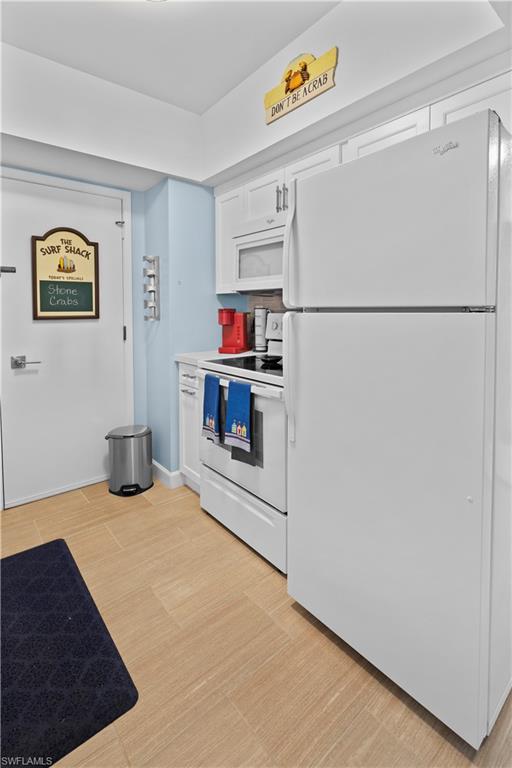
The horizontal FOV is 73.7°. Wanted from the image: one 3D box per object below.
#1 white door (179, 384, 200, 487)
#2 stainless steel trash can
[{"bbox_3d":[-0.438,0.333,2.305,0.036,0.616,0.293,-6,10,-38],"label":"white door"},{"bbox_3d":[-0.902,0.540,2.463,0.324,0.428,0.251,-3,8,-19],"label":"stainless steel trash can"}]

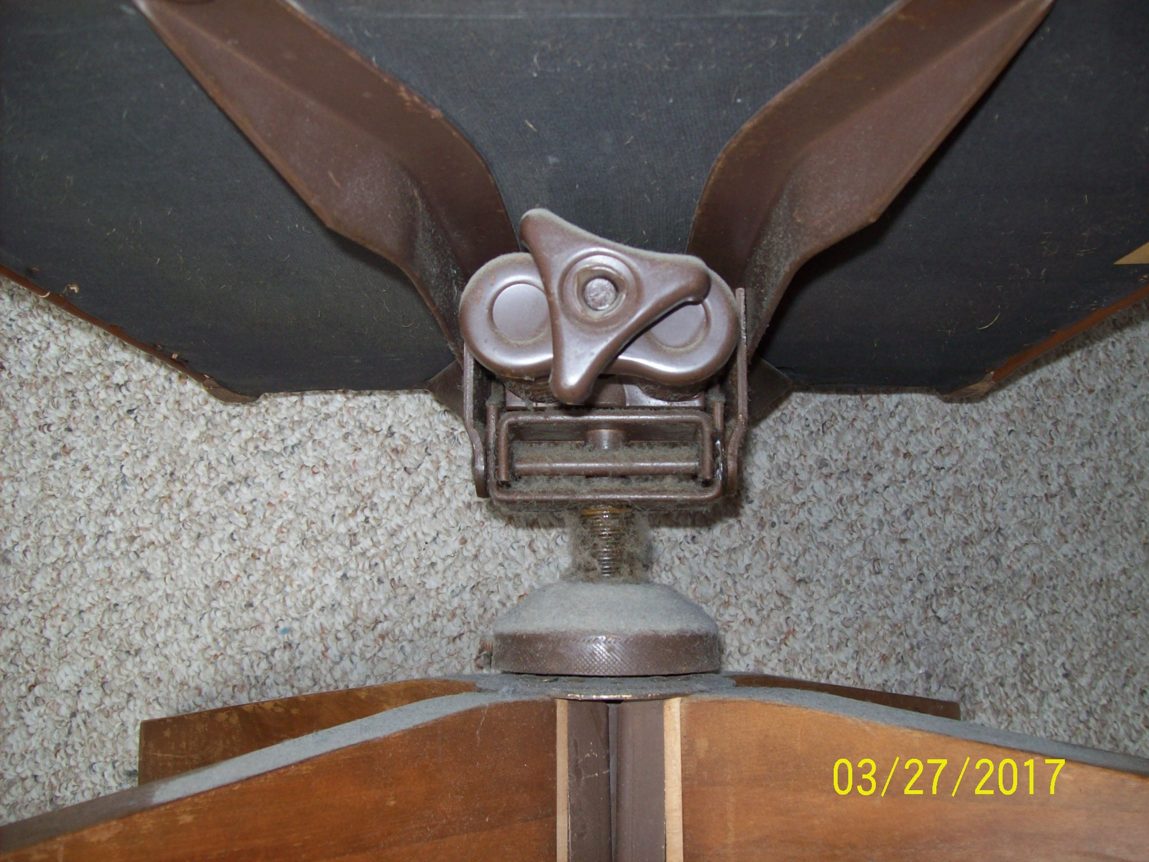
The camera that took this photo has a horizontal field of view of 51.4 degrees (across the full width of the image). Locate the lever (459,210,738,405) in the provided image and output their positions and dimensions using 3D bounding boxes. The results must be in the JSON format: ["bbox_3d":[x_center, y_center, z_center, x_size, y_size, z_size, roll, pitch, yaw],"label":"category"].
[{"bbox_3d":[0.009,-0.035,0.371,0.090,0.048,0.058,0,83,2],"label":"lever"}]

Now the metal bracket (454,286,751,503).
[{"bbox_3d":[0.013,-0.009,0.465,0.103,0.080,0.078,0,83,2],"label":"metal bracket"}]

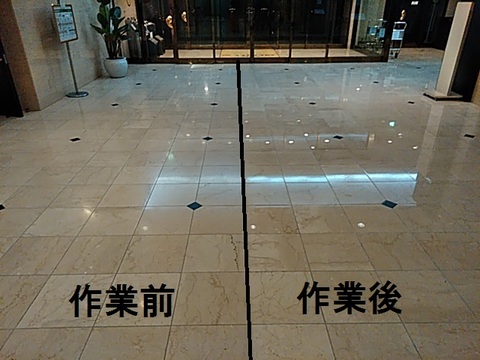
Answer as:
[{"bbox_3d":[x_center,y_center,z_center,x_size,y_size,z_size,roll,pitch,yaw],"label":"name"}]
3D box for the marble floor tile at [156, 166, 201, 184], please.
[{"bbox_3d":[-0.579,-0.047,3.630,0.400,0.020,0.412,-1,26,-1],"label":"marble floor tile"}]

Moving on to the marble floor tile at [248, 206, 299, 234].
[{"bbox_3d":[0.232,0.303,2.864,0.397,0.016,0.413,-1,26,-1],"label":"marble floor tile"}]

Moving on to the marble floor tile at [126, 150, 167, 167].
[{"bbox_3d":[-0.985,-0.224,4.000,0.400,0.020,0.412,-1,26,-1],"label":"marble floor tile"}]

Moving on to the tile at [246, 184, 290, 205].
[{"bbox_3d":[0.227,0.126,3.265,0.400,0.020,0.412,-1,26,-1],"label":"tile"}]

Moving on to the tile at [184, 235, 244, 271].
[{"bbox_3d":[-0.159,0.486,2.487,0.397,0.016,0.413,-1,26,-1],"label":"tile"}]

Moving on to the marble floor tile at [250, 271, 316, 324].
[{"bbox_3d":[0.243,0.661,2.119,0.397,0.016,0.413,-1,26,-1],"label":"marble floor tile"}]

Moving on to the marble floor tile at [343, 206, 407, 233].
[{"bbox_3d":[1.033,0.299,2.899,0.400,0.020,0.412,-1,26,-1],"label":"marble floor tile"}]

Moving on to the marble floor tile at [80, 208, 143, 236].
[{"bbox_3d":[-0.972,0.319,2.882,0.400,0.020,0.416,-1,26,-1],"label":"marble floor tile"}]

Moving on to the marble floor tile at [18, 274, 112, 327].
[{"bbox_3d":[-0.947,0.673,2.107,0.397,0.016,0.413,-1,26,-1],"label":"marble floor tile"}]

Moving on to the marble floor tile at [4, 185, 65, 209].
[{"bbox_3d":[-1.782,0.145,3.250,0.400,0.020,0.416,-1,26,-1],"label":"marble floor tile"}]

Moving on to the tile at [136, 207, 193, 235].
[{"bbox_3d":[-0.569,0.314,2.879,0.398,0.020,0.412,-1,26,-1],"label":"tile"}]

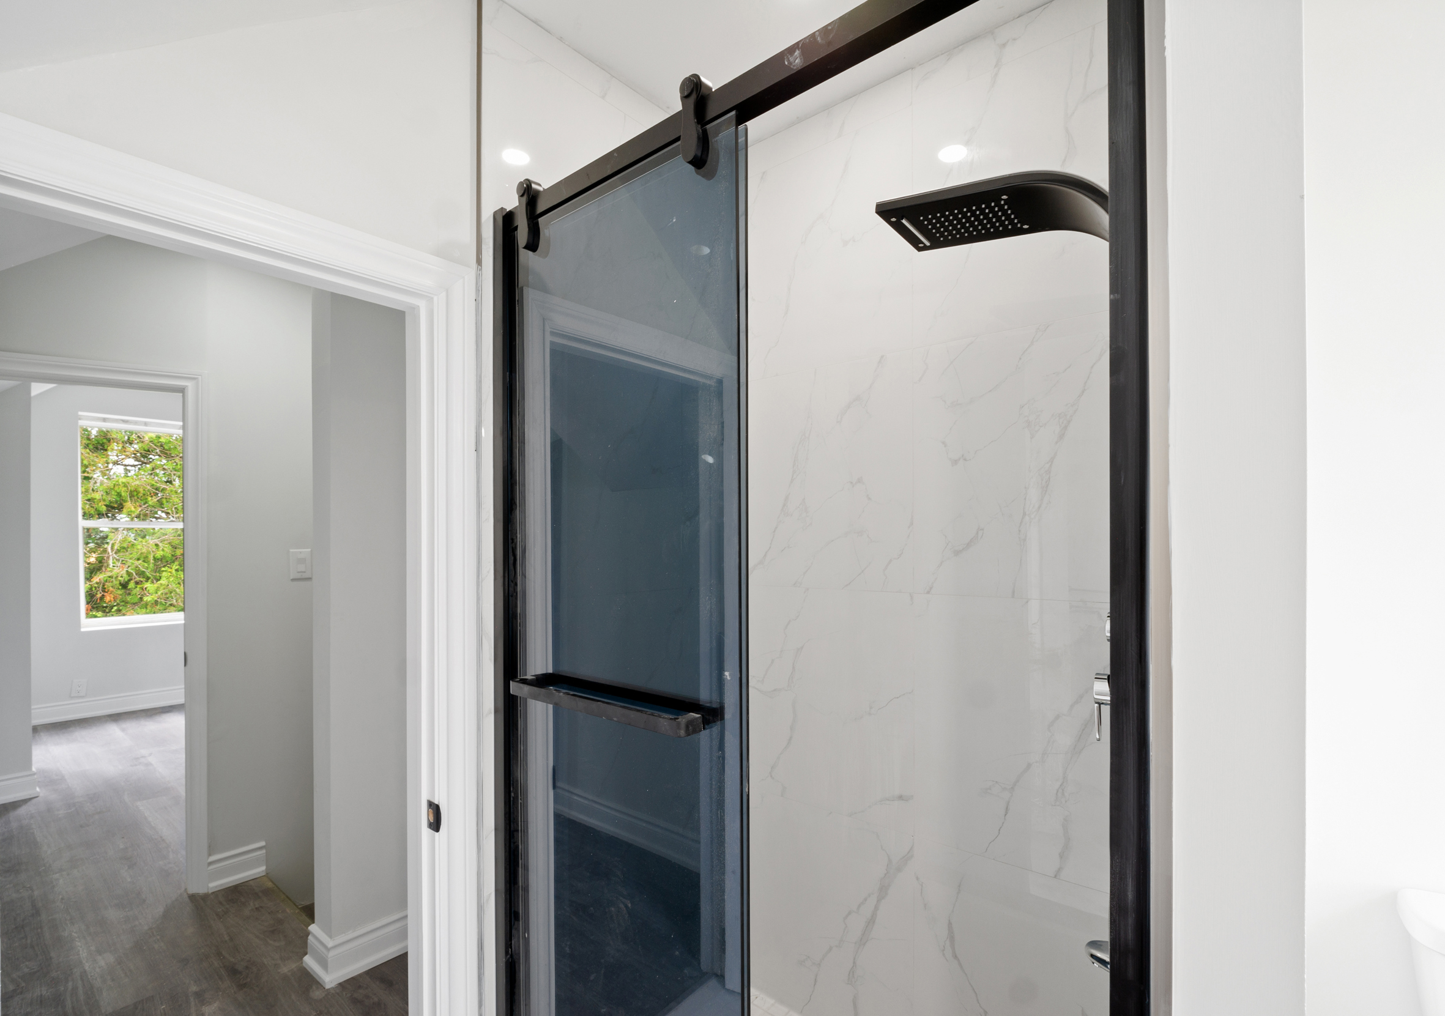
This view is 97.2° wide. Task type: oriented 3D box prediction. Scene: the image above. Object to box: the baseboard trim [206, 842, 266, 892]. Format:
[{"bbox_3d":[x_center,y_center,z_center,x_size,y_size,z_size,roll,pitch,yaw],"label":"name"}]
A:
[{"bbox_3d":[-1.978,1.460,2.594,0.022,0.136,0.185,-2,-2,42],"label":"baseboard trim"}]

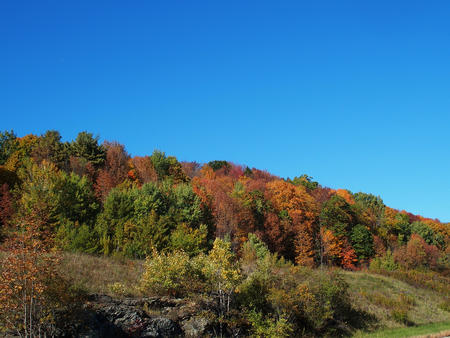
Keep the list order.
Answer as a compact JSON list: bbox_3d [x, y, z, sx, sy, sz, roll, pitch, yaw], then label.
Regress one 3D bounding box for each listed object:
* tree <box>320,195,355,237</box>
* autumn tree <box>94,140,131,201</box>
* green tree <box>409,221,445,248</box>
[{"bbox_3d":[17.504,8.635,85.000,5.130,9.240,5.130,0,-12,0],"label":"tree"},{"bbox_3d":[-21.211,0.943,103.000,6.580,12.510,6.580,0,-12,0],"label":"autumn tree"},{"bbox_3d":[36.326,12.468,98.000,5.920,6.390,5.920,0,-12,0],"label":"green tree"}]

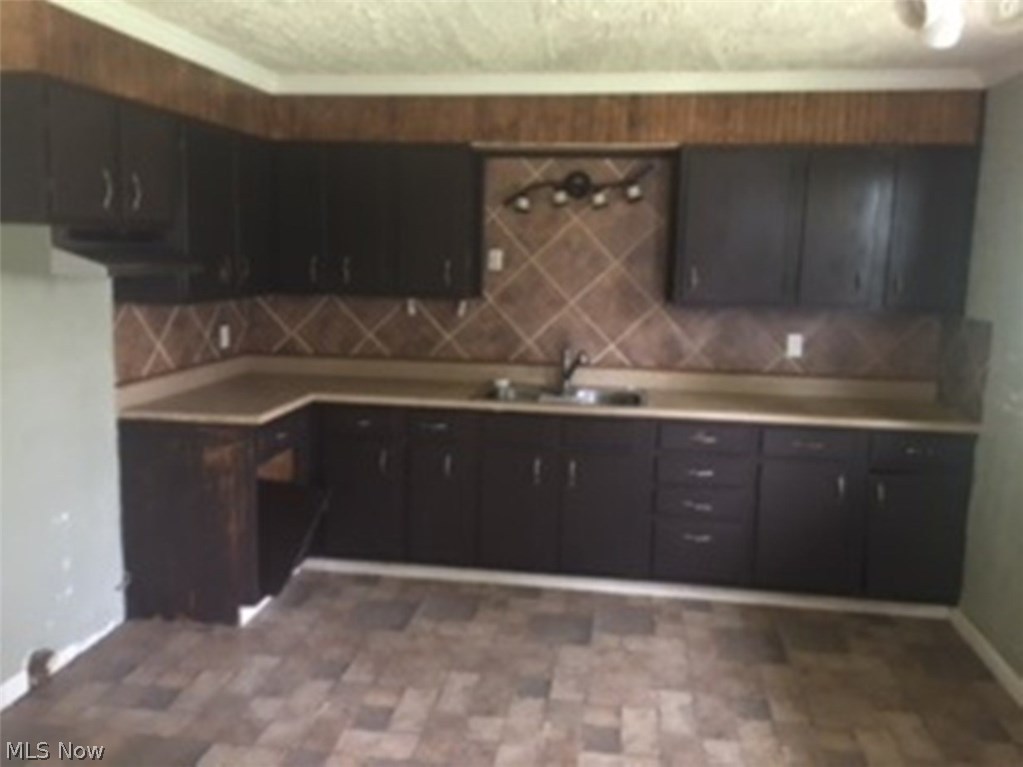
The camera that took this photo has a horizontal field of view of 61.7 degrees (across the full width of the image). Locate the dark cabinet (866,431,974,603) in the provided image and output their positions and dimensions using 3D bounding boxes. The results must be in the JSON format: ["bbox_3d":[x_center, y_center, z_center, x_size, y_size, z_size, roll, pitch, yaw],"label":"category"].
[{"bbox_3d":[1.849,0.559,4.095,0.422,0.784,0.570,2,9,8],"label":"dark cabinet"}]

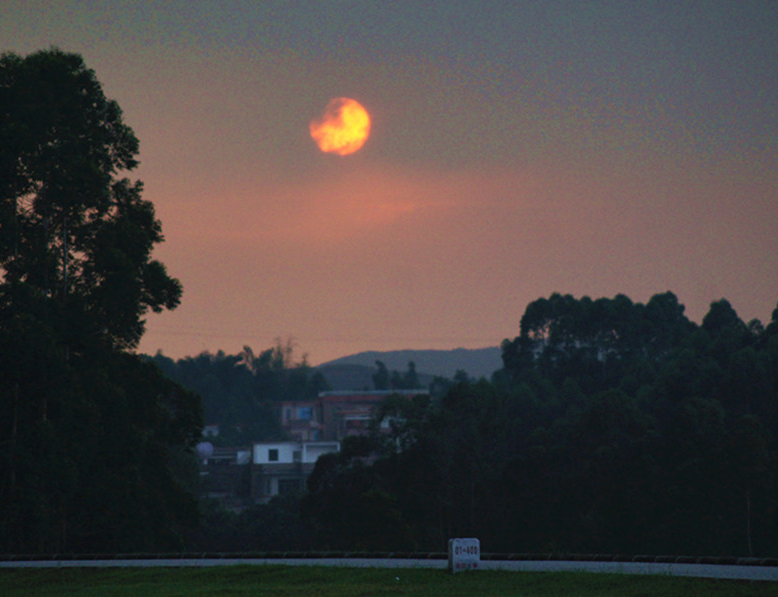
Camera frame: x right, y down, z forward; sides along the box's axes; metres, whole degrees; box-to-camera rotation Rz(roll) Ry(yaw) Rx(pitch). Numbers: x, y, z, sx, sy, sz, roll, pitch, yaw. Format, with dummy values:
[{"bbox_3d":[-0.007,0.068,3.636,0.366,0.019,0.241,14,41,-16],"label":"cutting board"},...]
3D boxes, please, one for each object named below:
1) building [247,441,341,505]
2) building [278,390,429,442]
[{"bbox_3d":[-9.419,17.875,614.499,8.960,6.420,9.000,0,-1,0],"label":"building"},{"bbox_3d":[-3.774,13.783,670.498,16.540,6.660,11.000,0,-1,0],"label":"building"}]

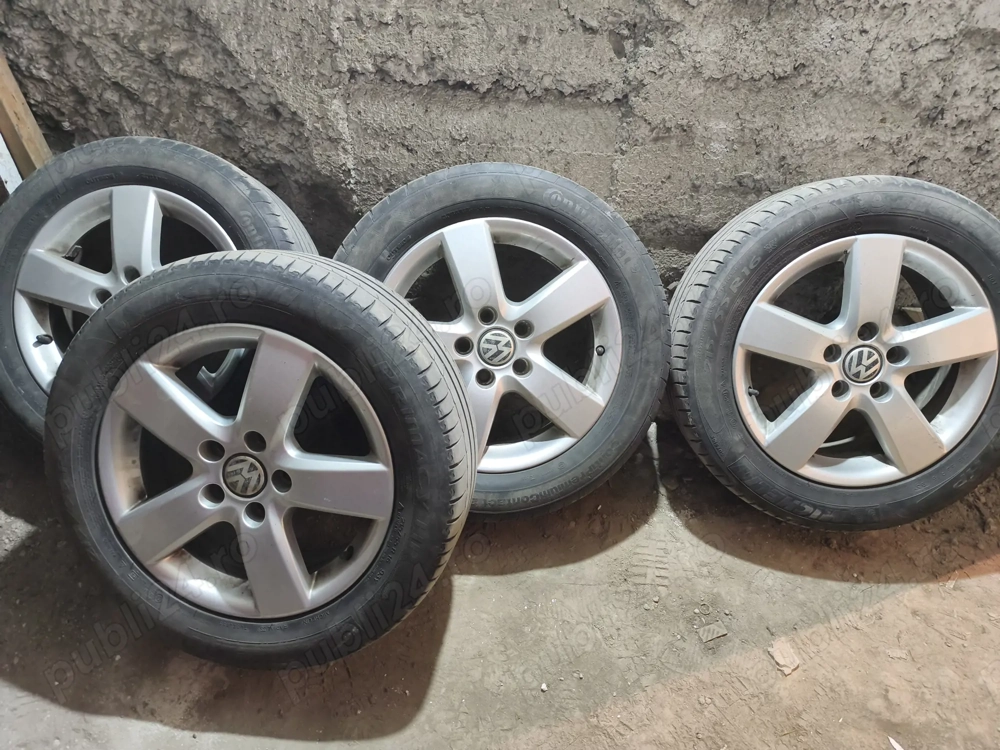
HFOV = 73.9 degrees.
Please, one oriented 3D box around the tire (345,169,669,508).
[{"bbox_3d":[-0.013,-0.060,1.257,0.643,0.643,0.224,-3,10,-5],"label":"tire"}]

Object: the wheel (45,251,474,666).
[{"bbox_3d":[-0.357,0.130,1.049,0.643,0.643,0.224,6,11,5],"label":"wheel"}]

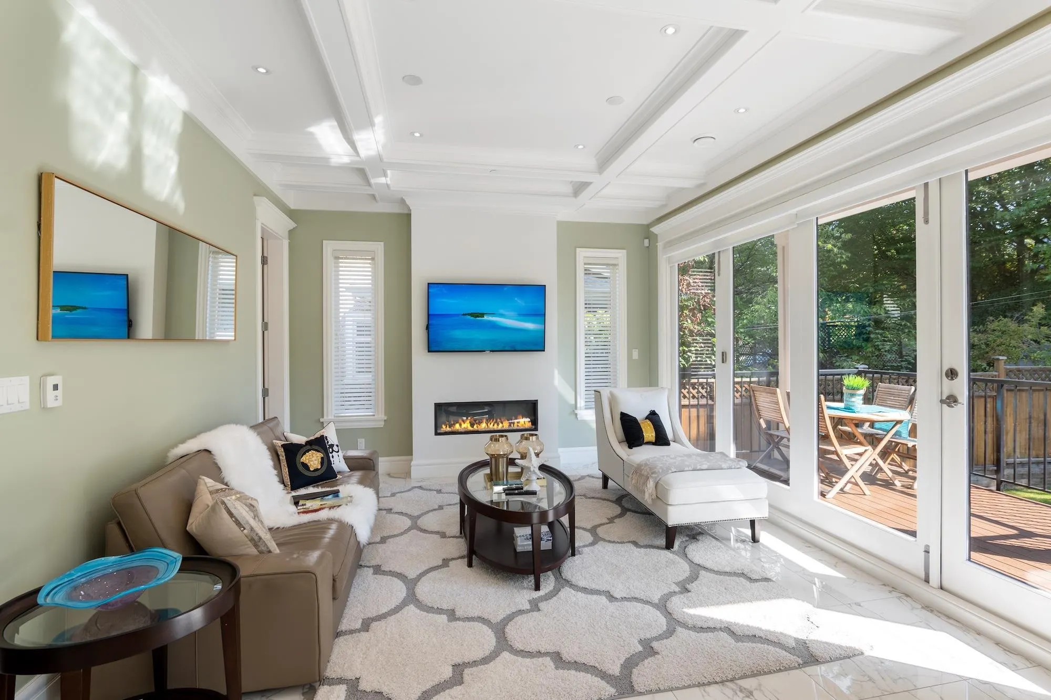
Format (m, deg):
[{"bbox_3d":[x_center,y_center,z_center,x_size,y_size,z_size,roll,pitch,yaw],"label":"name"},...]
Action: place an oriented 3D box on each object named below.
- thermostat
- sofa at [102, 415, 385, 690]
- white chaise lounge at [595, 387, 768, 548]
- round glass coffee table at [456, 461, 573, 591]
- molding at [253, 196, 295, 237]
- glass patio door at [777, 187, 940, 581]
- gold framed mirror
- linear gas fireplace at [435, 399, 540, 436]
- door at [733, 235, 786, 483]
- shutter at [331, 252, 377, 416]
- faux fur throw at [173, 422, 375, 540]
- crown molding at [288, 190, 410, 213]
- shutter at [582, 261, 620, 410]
[{"bbox_3d":[-1.761,0.157,1.731,0.028,0.113,0.073,0,1,-12],"label":"thermostat"},{"bbox_3d":[-1.529,0.981,3.022,0.920,0.780,2.420,0,1,-12],"label":"sofa"},{"bbox_3d":[1.196,0.857,3.912,0.790,0.930,1.500,0,1,-10],"label":"white chaise lounge"},{"bbox_3d":[-0.080,1.125,3.233,0.757,0.447,1.257,0,1,-12],"label":"round glass coffee table"},{"bbox_3d":[-2.262,-1.159,4.269,0.095,0.185,0.945,0,1,-12],"label":"molding"},{"bbox_3d":[2.077,0.109,2.936,0.060,2.260,0.970,0,1,-12],"label":"glass patio door"},{"bbox_3d":[-1.910,-0.350,2.509,0.050,0.615,1.650,0,1,-12],"label":"gold framed mirror"},{"bbox_3d":[-0.420,0.721,5.072,1.107,0.340,0.220,0,1,-12],"label":"linear gas fireplace"},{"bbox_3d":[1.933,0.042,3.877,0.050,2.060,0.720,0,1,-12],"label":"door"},{"bbox_3d":[-1.781,-0.175,4.855,0.430,1.720,0.060,0,1,-12],"label":"shutter"},{"bbox_3d":[-1.473,0.837,2.908,0.970,0.660,0.850,0,1,-12],"label":"faux fur throw"},{"bbox_3d":[-1.794,-1.519,4.785,1.200,0.180,0.090,0,1,-12],"label":"crown molding"},{"bbox_3d":[0.894,-0.175,5.508,0.455,1.775,0.060,0,1,-12],"label":"shutter"}]

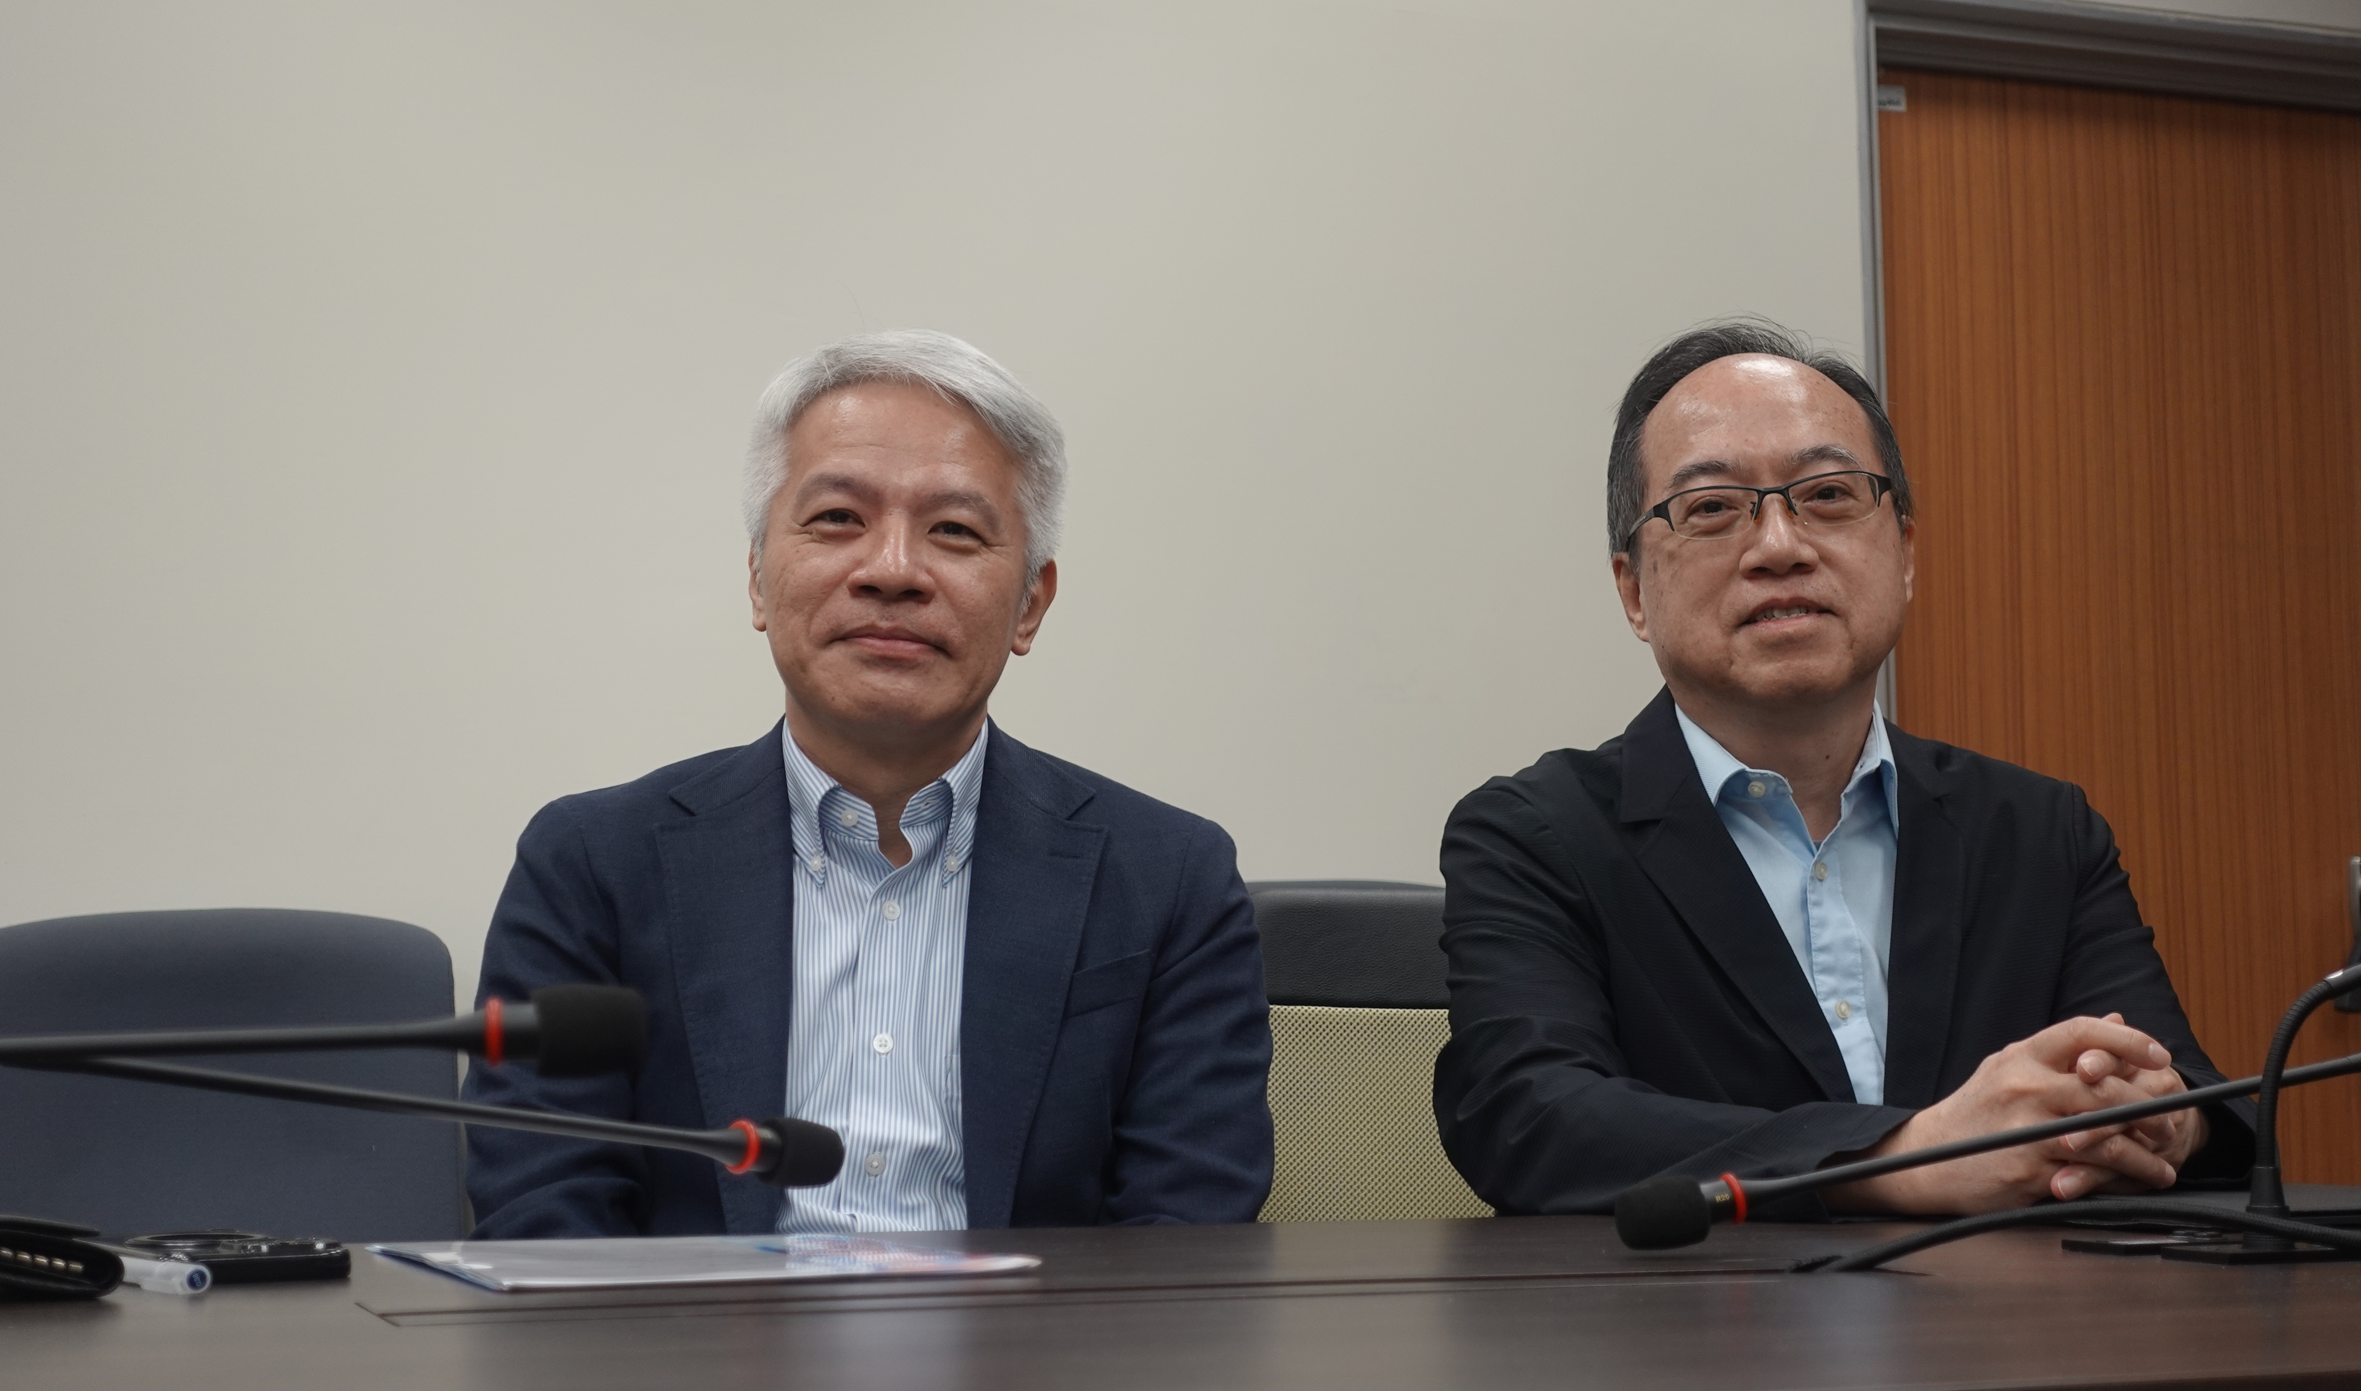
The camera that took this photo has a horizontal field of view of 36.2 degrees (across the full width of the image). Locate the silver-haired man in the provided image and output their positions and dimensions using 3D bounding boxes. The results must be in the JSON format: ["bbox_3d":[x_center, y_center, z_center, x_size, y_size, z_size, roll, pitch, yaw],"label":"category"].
[{"bbox_3d":[-0.143,0.395,1.903,0.520,1.280,0.730,0,-6,-9],"label":"silver-haired man"}]

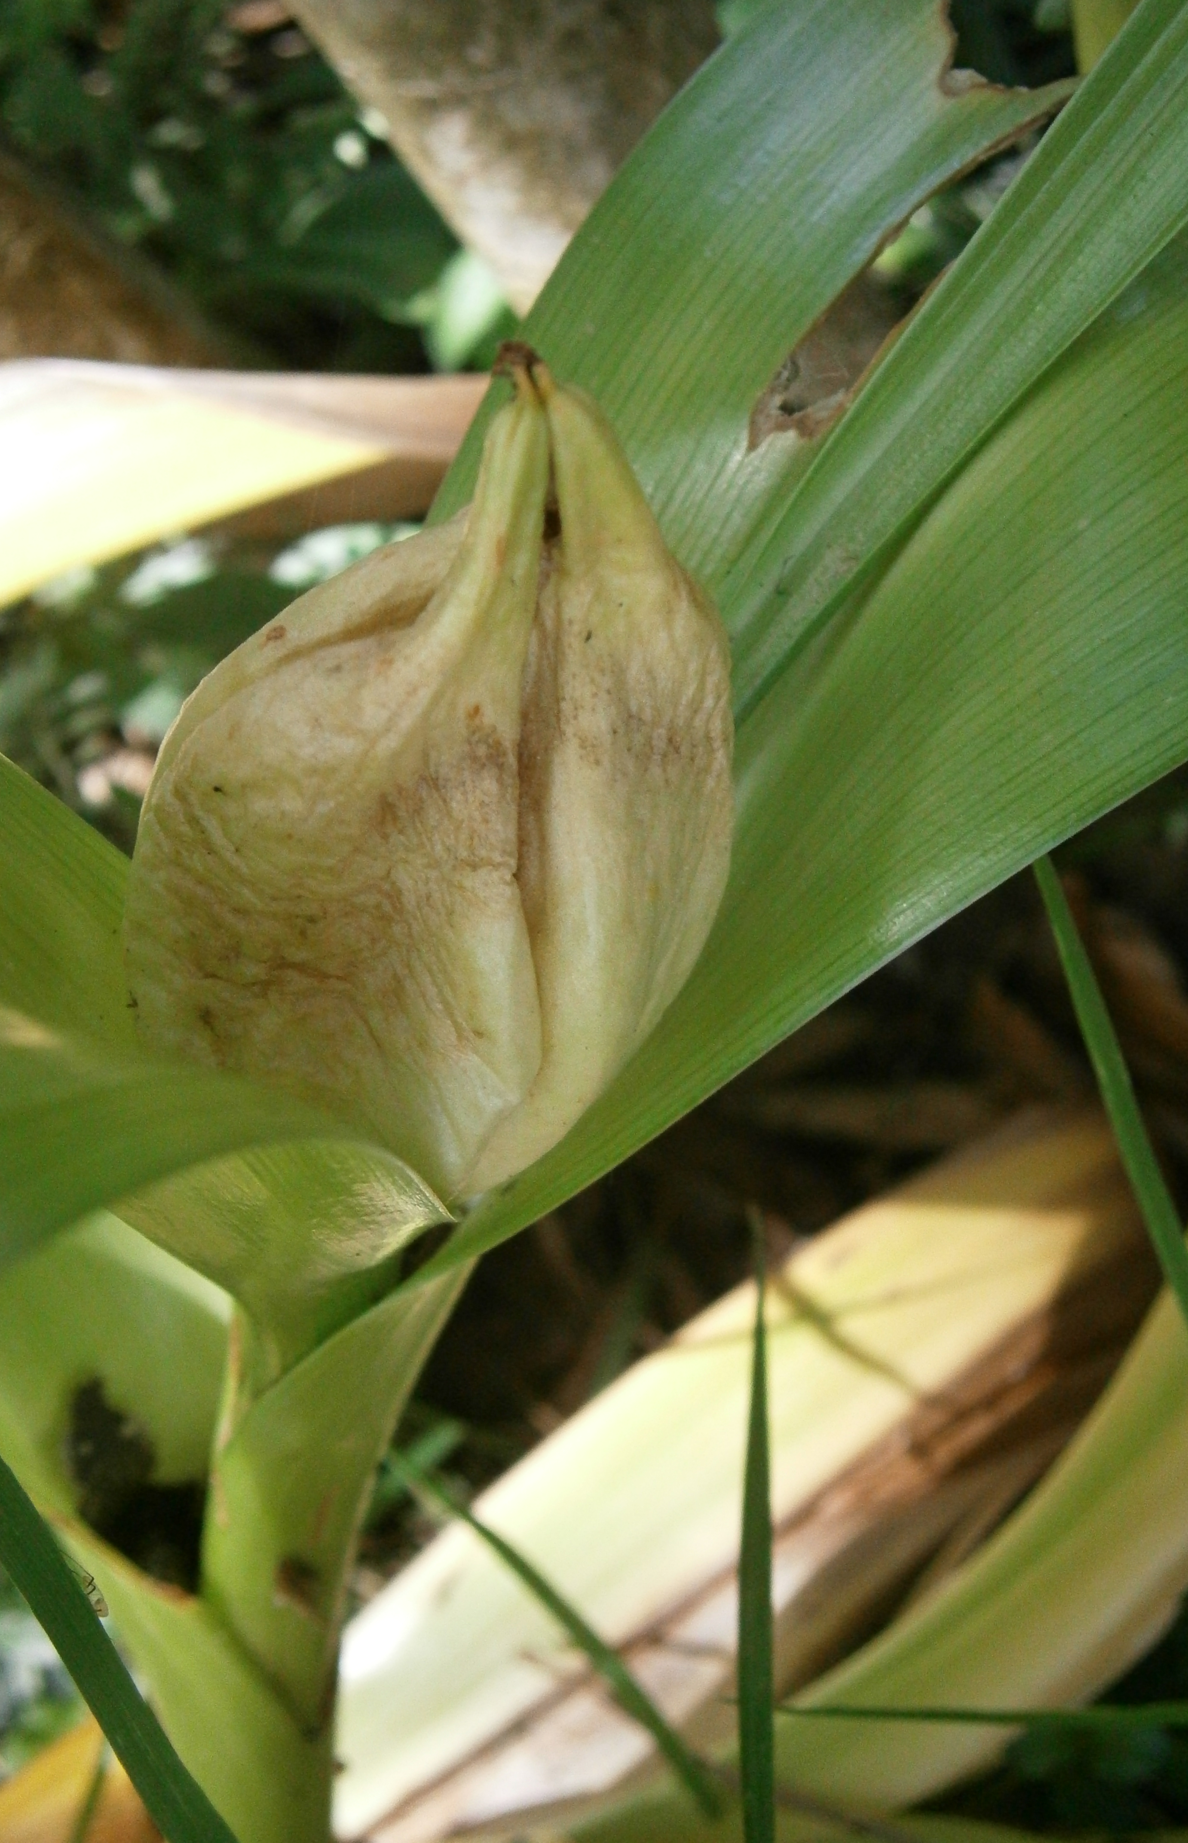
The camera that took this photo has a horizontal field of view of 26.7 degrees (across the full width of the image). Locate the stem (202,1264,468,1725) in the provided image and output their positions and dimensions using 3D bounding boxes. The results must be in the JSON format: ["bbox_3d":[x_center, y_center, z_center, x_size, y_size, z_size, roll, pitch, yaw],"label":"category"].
[{"bbox_3d":[-0.024,0.053,0.232,0.019,0.044,0.017,14,21,0],"label":"stem"}]

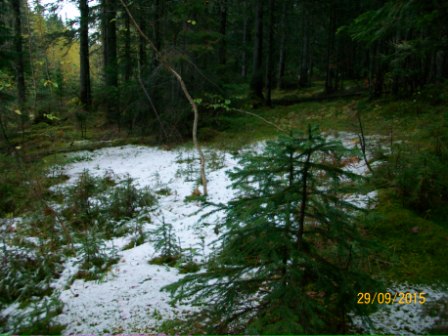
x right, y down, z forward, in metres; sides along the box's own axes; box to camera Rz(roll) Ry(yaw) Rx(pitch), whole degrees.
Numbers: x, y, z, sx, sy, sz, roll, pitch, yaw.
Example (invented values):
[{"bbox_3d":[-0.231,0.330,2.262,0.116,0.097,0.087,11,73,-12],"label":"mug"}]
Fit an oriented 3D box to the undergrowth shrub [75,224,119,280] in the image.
[{"bbox_3d":[-0.936,0.619,3.039,0.310,0.430,0.310,1,11,0],"label":"undergrowth shrub"}]

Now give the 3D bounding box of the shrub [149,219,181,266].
[{"bbox_3d":[-0.475,0.593,3.307,0.250,0.398,0.250,1,11,0],"label":"shrub"}]

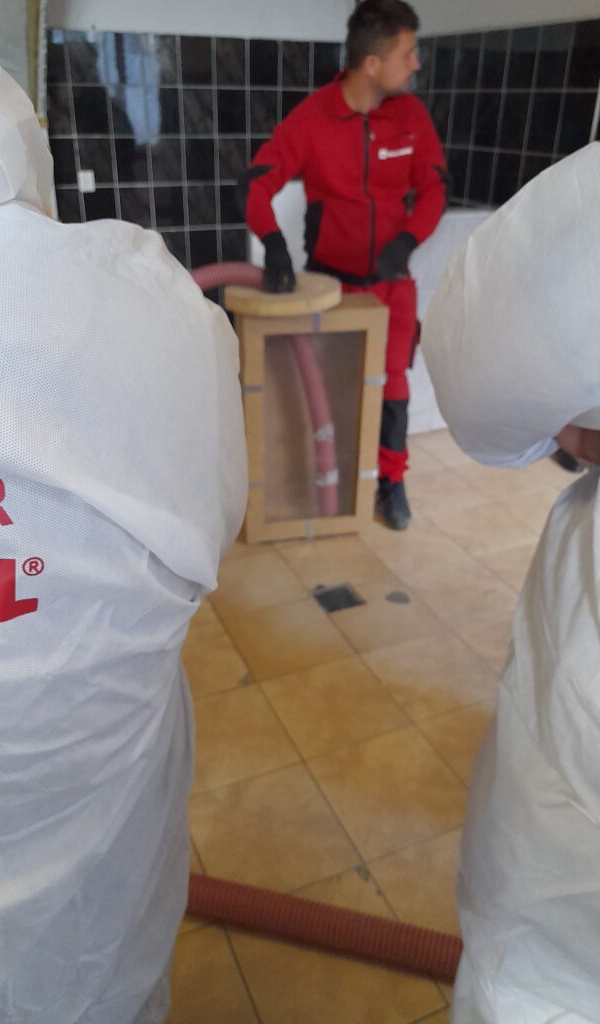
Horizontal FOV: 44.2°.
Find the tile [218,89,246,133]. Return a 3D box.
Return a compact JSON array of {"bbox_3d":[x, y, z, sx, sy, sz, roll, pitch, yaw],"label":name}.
[{"bbox_3d":[-0.401,-2.341,4.335,0.198,0.248,0.010,-11,31,-21],"label":"tile"}]

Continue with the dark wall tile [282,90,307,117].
[{"bbox_3d":[-0.031,-2.415,4.483,0.198,0.248,0.010,-11,31,-21],"label":"dark wall tile"}]

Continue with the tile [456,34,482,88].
[{"bbox_3d":[0.846,-2.240,3.681,0.010,0.250,0.200,-12,32,-22],"label":"tile"}]

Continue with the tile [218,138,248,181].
[{"bbox_3d":[-0.407,-2.128,4.476,0.200,0.250,0.010,-11,31,-21],"label":"tile"}]

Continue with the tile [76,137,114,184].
[{"bbox_3d":[-1.141,-1.966,4.154,0.200,0.250,0.010,-11,31,-21],"label":"tile"}]

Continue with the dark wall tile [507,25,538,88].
[{"bbox_3d":[0.993,-2.008,3.285,0.010,0.242,0.200,-11,31,-21],"label":"dark wall tile"}]

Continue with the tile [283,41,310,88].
[{"bbox_3d":[-0.026,-2.626,4.353,0.200,0.242,0.010,-11,31,-21],"label":"tile"}]

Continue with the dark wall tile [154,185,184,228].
[{"bbox_3d":[-0.776,-1.820,4.423,0.200,0.250,0.010,-11,31,-21],"label":"dark wall tile"}]

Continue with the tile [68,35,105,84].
[{"bbox_3d":[-1.142,-2.423,3.936,0.200,0.250,0.010,-11,31,-21],"label":"tile"}]

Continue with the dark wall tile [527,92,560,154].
[{"bbox_3d":[1.071,-1.705,3.243,0.010,0.250,0.200,-11,31,-21],"label":"dark wall tile"}]

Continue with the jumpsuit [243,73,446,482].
[{"bbox_3d":[0.150,-0.784,2.800,0.720,1.520,0.420,0,29,-3],"label":"jumpsuit"}]

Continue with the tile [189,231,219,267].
[{"bbox_3d":[-0.599,-1.640,4.625,0.198,0.248,0.010,-11,31,-21],"label":"tile"}]

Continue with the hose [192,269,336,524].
[{"bbox_3d":[-0.133,-0.429,2.815,0.600,1.005,0.260,-5,30,-11],"label":"hose"}]

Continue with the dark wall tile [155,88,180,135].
[{"bbox_3d":[-0.771,-2.266,4.186,0.198,0.248,0.010,-11,31,-21],"label":"dark wall tile"}]

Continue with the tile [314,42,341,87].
[{"bbox_3d":[0.158,-2.663,4.426,0.200,0.242,0.010,-11,31,-21],"label":"tile"}]

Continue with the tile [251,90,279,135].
[{"bbox_3d":[-0.217,-2.386,4.427,0.200,0.250,0.010,-11,31,-21],"label":"tile"}]

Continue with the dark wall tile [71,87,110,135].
[{"bbox_3d":[-1.137,-2.186,4.031,0.200,0.250,0.010,-11,31,-21],"label":"dark wall tile"}]

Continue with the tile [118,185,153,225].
[{"bbox_3d":[-0.964,-1.787,4.355,0.198,0.248,0.010,-11,31,-21],"label":"tile"}]

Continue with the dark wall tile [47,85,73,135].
[{"bbox_3d":[-1.332,-2.165,3.985,0.200,0.250,0.010,-11,31,-21],"label":"dark wall tile"}]

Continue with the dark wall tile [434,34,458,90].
[{"bbox_3d":[0.746,-2.280,3.767,0.010,0.242,0.200,-11,31,-21],"label":"dark wall tile"}]

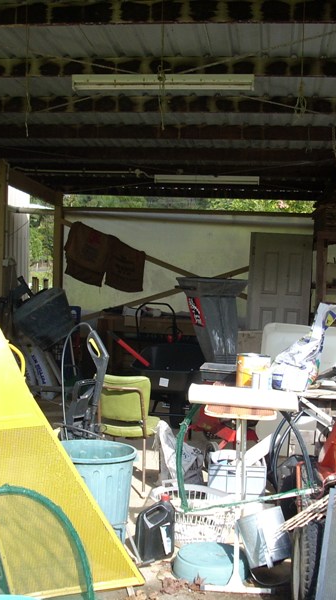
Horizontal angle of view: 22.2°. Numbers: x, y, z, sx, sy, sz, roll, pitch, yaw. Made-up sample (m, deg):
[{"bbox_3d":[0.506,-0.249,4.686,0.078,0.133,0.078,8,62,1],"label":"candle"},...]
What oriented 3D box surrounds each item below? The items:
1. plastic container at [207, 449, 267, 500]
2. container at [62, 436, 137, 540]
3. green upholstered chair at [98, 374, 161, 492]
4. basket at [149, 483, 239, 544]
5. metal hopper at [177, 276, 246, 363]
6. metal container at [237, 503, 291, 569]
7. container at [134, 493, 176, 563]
[{"bbox_3d":[0.484,1.218,5.923,0.394,0.250,0.310,2,3,4],"label":"plastic container"},{"bbox_3d":[-0.419,1.108,4.787,0.482,0.537,0.482,2,3,0],"label":"container"},{"bbox_3d":[-0.253,0.904,5.920,0.420,0.800,0.470,3,3,20],"label":"green upholstered chair"},{"bbox_3d":[0.156,1.266,4.955,0.510,0.240,0.460,2,3,5],"label":"basket"},{"bbox_3d":[0.356,0.164,6.850,0.440,0.710,0.440,0,3,-24],"label":"metal hopper"},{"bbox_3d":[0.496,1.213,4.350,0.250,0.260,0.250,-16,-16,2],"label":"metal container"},{"bbox_3d":[-0.068,1.213,4.582,0.185,0.325,0.120,0,3,-25],"label":"container"}]

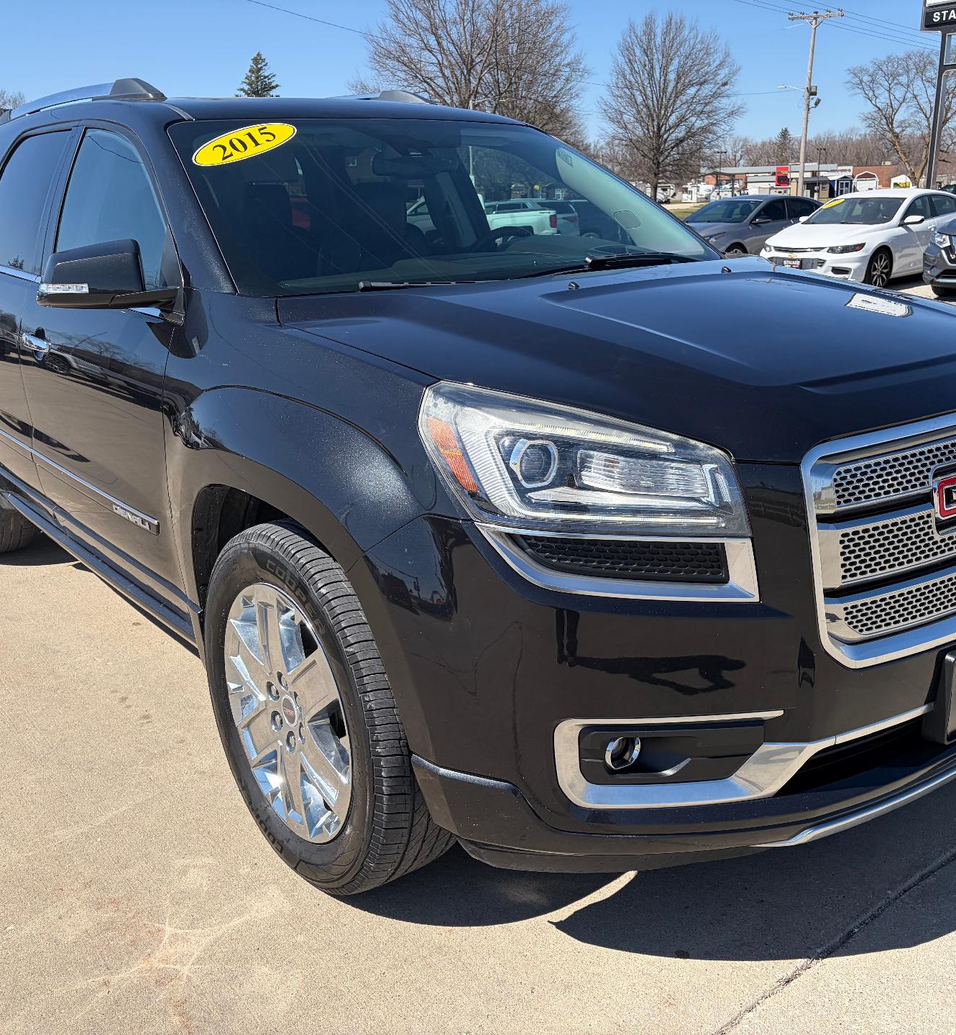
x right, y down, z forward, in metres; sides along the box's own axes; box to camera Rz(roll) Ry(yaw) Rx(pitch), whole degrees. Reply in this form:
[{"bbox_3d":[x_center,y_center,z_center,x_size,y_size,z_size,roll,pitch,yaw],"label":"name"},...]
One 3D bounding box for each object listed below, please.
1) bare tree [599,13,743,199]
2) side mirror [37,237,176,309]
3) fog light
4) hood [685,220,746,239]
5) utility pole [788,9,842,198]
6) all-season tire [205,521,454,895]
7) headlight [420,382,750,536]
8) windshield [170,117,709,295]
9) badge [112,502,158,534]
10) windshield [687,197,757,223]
[{"bbox_3d":[12.397,-26.098,66.399,9.070,11.420,9.070,-1,16,0],"label":"bare tree"},{"bbox_3d":[-0.837,-0.543,2.322,0.275,0.155,0.165,-13,20,-36],"label":"side mirror"},{"bbox_3d":[0.233,0.391,1.721,0.070,0.070,0.045,-14,20,-36],"label":"fog light"},{"bbox_3d":[3.673,-4.906,17.700,1.100,0.260,1.500,-12,20,-33],"label":"hood"},{"bbox_3d":[15.131,-18.208,47.538,2.500,9.128,0.500,3,17,17],"label":"utility pole"},{"bbox_3d":[-0.313,0.378,2.216,0.255,0.780,0.780,-13,20,-36],"label":"all-season tire"},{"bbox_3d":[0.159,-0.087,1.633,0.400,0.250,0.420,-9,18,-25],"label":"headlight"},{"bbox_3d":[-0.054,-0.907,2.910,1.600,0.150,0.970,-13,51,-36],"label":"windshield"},{"bbox_3d":[-0.849,0.001,2.563,0.015,0.040,0.320,-14,20,-36],"label":"badge"},{"bbox_3d":[4.364,-5.426,18.400,0.820,0.150,1.400,-40,33,-21],"label":"windshield"}]

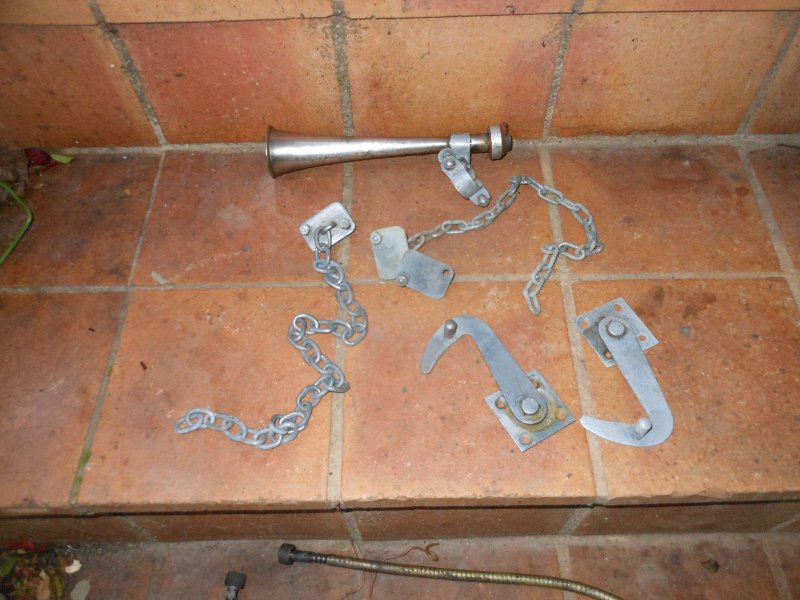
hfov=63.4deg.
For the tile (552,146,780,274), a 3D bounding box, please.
[{"bbox_3d":[0.267,-0.091,0.675,0.202,0.019,0.165,-1,59,1],"label":"tile"}]

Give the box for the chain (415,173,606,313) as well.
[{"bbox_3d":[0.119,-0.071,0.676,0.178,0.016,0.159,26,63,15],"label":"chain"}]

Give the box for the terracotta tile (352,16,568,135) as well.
[{"bbox_3d":[0.053,-0.236,0.685,0.215,0.156,0.020,-1,60,1],"label":"terracotta tile"}]

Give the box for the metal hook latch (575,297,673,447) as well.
[{"bbox_3d":[0.204,0.058,0.593,0.080,0.026,0.153,4,60,3],"label":"metal hook latch"}]

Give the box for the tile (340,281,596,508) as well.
[{"bbox_3d":[0.054,0.079,0.580,0.206,0.023,0.208,-1,59,1],"label":"tile"}]

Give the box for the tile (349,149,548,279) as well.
[{"bbox_3d":[0.054,-0.096,0.713,0.216,0.020,0.178,-1,60,1],"label":"tile"}]

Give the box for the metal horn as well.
[{"bbox_3d":[-0.009,-0.168,0.715,0.269,0.059,0.059,-3,60,-1],"label":"metal horn"}]

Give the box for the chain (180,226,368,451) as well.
[{"bbox_3d":[-0.096,0.029,0.621,0.132,0.018,0.258,17,61,11],"label":"chain"}]

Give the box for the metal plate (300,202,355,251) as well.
[{"bbox_3d":[-0.073,-0.073,0.646,0.056,0.006,0.037,-38,65,-20],"label":"metal plate"}]

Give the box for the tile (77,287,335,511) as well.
[{"bbox_3d":[-0.159,0.082,0.583,0.201,0.023,0.208,-1,59,1],"label":"tile"}]

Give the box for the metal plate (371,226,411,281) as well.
[{"bbox_3d":[-0.008,-0.046,0.628,0.034,0.006,0.061,-9,59,-4],"label":"metal plate"}]

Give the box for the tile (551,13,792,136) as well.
[{"bbox_3d":[0.261,-0.227,0.648,0.198,0.149,0.019,-1,59,1],"label":"tile"}]

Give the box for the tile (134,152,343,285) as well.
[{"bbox_3d":[-0.160,-0.085,0.682,0.199,0.019,0.172,-1,59,1],"label":"tile"}]

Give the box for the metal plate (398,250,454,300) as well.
[{"bbox_3d":[0.026,-0.025,0.652,0.058,0.006,0.044,26,63,15],"label":"metal plate"}]

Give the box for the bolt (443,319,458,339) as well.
[{"bbox_3d":[0.047,0.029,0.607,0.012,0.017,0.012,-1,60,1],"label":"bolt"}]

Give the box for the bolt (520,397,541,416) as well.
[{"bbox_3d":[0.109,0.092,0.547,0.015,0.012,0.015,-1,59,1],"label":"bolt"}]

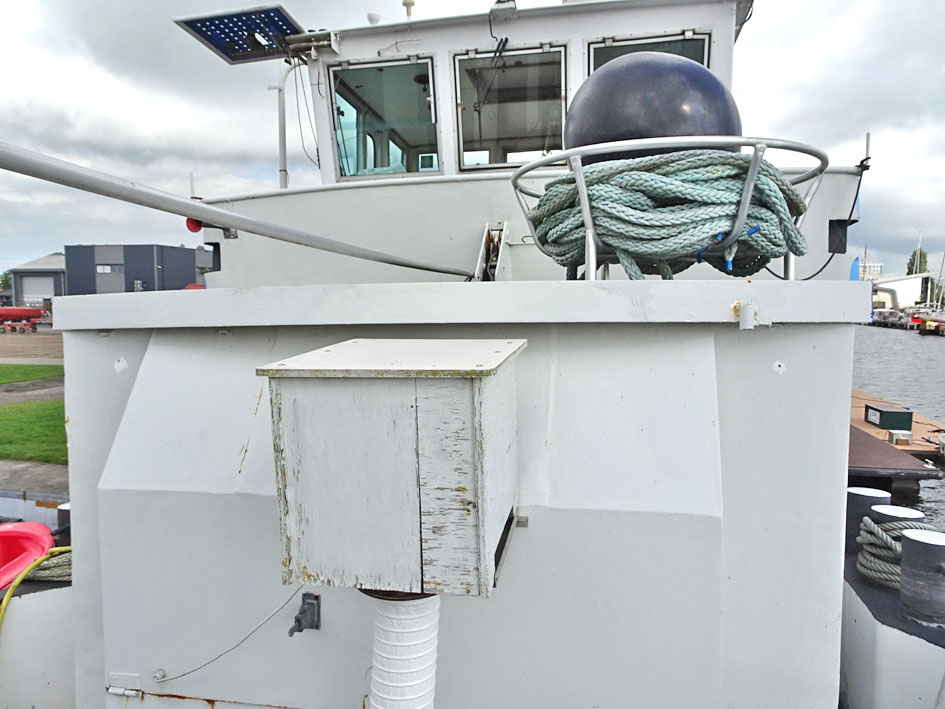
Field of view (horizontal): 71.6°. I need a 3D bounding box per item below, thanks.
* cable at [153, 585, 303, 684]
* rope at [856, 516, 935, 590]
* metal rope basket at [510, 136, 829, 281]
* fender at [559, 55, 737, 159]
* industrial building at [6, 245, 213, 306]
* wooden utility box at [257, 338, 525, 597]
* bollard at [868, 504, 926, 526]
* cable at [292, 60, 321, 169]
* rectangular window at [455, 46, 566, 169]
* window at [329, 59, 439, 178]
[{"bbox_3d":[-0.822,0.934,2.169,0.562,0.398,0.030,1,4,12],"label":"cable"},{"bbox_3d":[1.529,0.712,2.370,0.290,0.200,0.290,1,4,12],"label":"rope"},{"bbox_3d":[0.668,-0.443,2.373,1.097,0.414,1.097,1,4,12],"label":"metal rope basket"},{"bbox_3d":[0.635,-0.745,2.340,0.608,0.608,0.608,1,4,12],"label":"fender"},{"bbox_3d":[-37.110,-7.435,72.045,14.800,7.600,15.000,1,4,9],"label":"industrial building"},{"bbox_3d":[-0.151,0.241,1.701,0.534,0.493,0.583,0,7,11],"label":"wooden utility box"},{"bbox_3d":[1.529,0.687,2.368,0.200,0.240,0.200,1,4,12],"label":"bollard"},{"bbox_3d":[-0.998,-1.441,3.941,0.182,0.634,0.100,1,4,12],"label":"cable"},{"bbox_3d":[0.217,-1.371,3.677,0.621,0.620,0.050,1,14,13],"label":"rectangular window"},{"bbox_3d":[-0.510,-1.376,3.839,0.646,0.633,0.050,1,14,13],"label":"window"}]

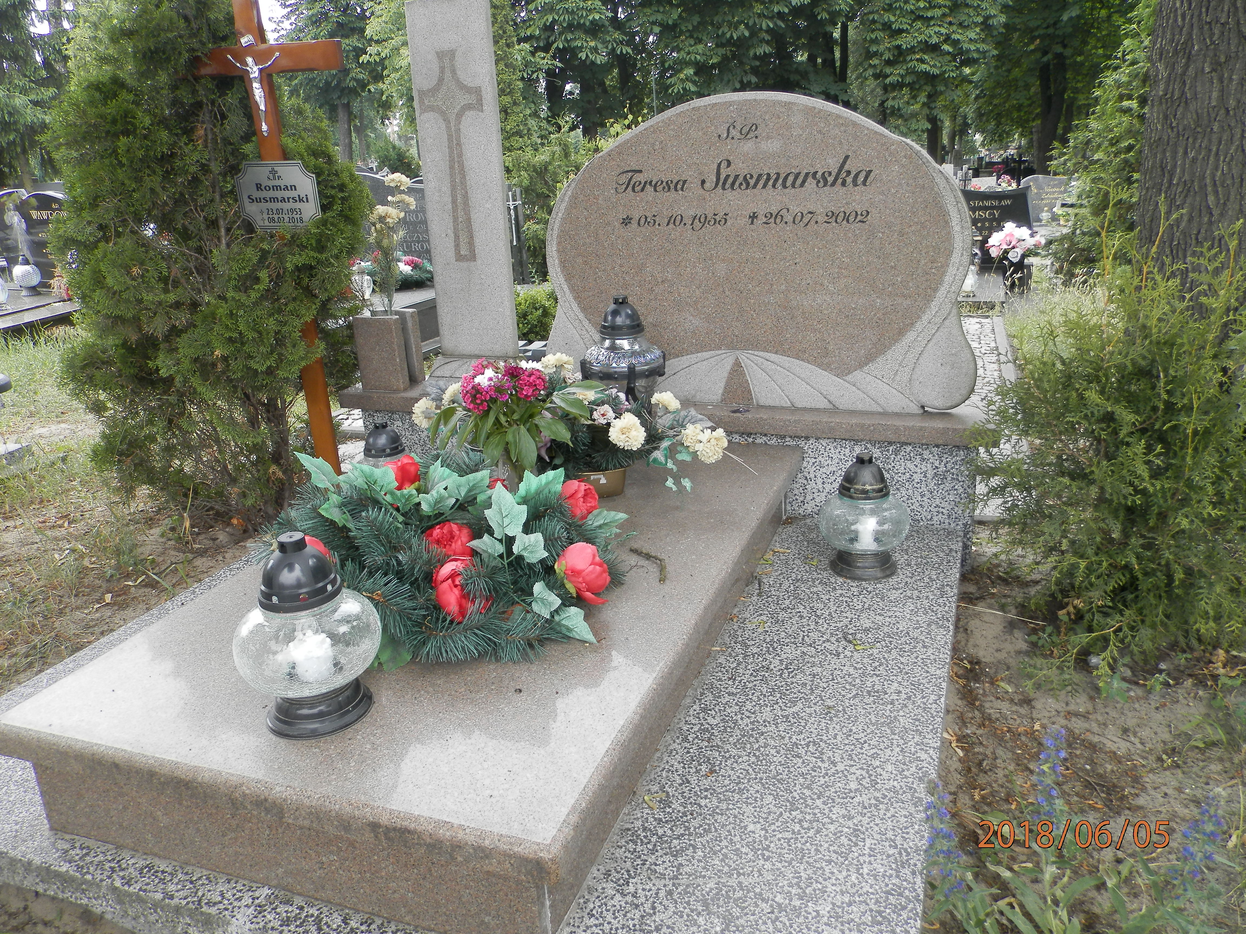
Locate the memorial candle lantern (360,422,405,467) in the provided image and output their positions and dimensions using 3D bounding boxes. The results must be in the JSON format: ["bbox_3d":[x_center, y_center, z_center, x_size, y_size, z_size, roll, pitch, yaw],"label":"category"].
[{"bbox_3d":[-0.675,-0.001,2.575,0.215,0.280,0.215,5,21,21],"label":"memorial candle lantern"}]

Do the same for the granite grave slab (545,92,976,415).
[{"bbox_3d":[0.323,-0.558,2.370,1.188,0.790,0.100,5,21,21],"label":"granite grave slab"}]

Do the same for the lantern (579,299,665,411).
[{"bbox_3d":[-0.003,-0.238,2.360,0.223,0.413,0.223,-3,19,1],"label":"lantern"}]

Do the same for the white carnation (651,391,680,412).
[{"bbox_3d":[0.106,-0.162,2.223,0.072,0.045,0.072,26,-15,0],"label":"white carnation"}]

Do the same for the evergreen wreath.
[{"bbox_3d":[-0.341,0.149,1.752,0.703,0.166,0.627,5,22,21],"label":"evergreen wreath"}]

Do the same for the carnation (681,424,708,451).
[{"bbox_3d":[0.169,-0.070,2.109,0.050,0.068,0.068,-8,13,38],"label":"carnation"}]

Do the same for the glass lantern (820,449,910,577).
[{"bbox_3d":[0.559,0.109,2.080,0.211,0.276,0.211,5,21,21],"label":"glass lantern"}]

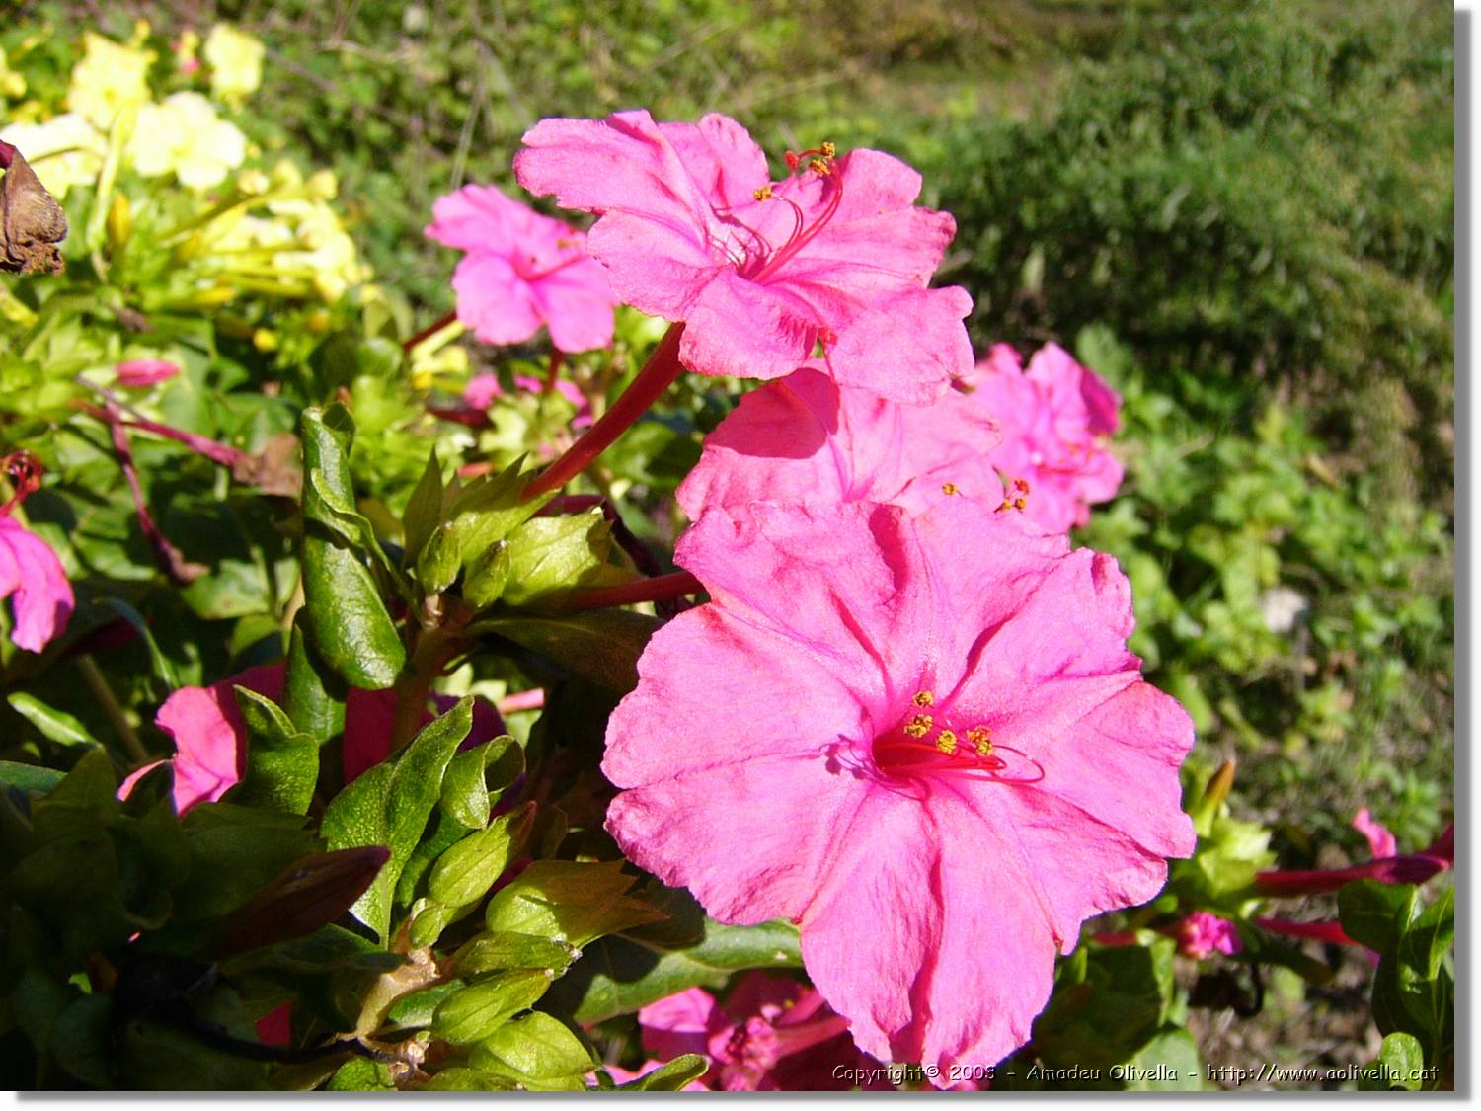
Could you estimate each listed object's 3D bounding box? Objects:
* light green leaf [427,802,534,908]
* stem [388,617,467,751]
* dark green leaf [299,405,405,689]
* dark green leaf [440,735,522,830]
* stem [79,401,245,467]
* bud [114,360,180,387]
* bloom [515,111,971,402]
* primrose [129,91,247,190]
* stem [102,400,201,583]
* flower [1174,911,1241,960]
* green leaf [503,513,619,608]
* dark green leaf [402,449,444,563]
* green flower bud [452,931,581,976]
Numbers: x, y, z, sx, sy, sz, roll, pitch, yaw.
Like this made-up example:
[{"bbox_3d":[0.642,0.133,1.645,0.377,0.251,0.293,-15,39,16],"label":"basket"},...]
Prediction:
[{"bbox_3d":[-0.026,0.030,0.152,0.006,0.014,0.006,48,6,8],"label":"light green leaf"},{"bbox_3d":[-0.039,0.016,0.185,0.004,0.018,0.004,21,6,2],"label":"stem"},{"bbox_3d":[-0.044,-0.001,0.168,0.011,0.032,0.011,-11,6,-6],"label":"dark green leaf"},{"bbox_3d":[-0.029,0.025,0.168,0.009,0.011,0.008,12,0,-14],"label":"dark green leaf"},{"bbox_3d":[-0.096,-0.020,0.250,0.030,0.004,0.004,22,-11,9],"label":"stem"},{"bbox_3d":[-0.143,-0.044,0.360,0.017,0.007,0.007,3,-6,0],"label":"bud"},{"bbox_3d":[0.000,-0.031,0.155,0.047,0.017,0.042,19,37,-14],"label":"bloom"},{"bbox_3d":[-0.170,-0.127,0.460,0.036,0.014,0.033,-6,67,-12],"label":"primrose"},{"bbox_3d":[-0.138,-0.014,0.350,0.007,0.046,0.007,-26,0,0],"label":"stem"},{"bbox_3d":[0.070,0.057,0.225,0.010,0.008,0.009,-9,-9,-19],"label":"flower"},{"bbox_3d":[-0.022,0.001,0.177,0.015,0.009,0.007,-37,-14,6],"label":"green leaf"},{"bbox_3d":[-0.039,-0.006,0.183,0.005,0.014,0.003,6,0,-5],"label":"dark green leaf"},{"bbox_3d":[-0.023,0.041,0.152,0.013,0.005,0.005,-5,-11,8],"label":"green flower bud"}]

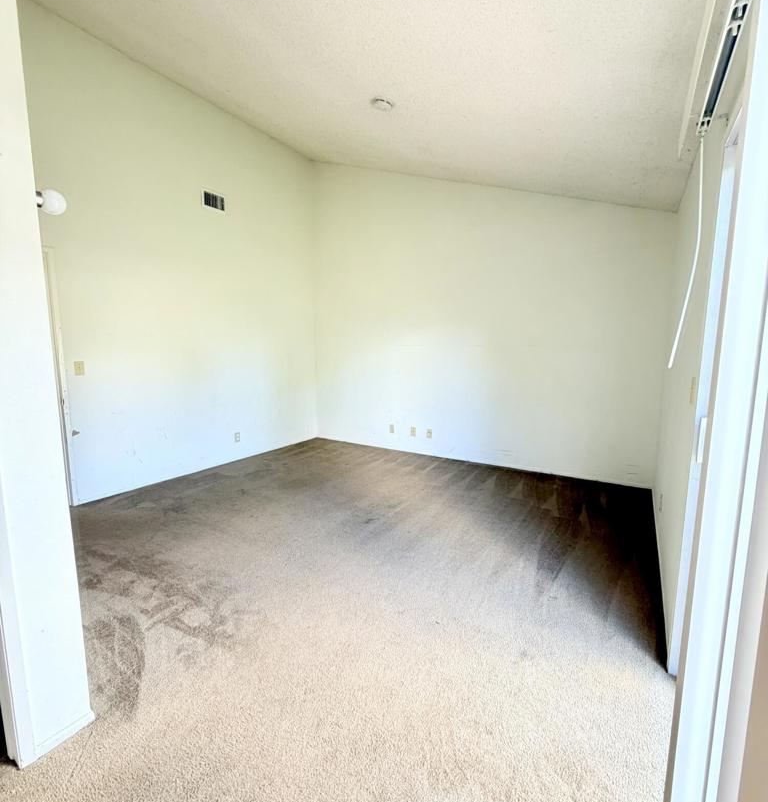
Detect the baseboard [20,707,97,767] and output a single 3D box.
[{"bbox_3d":[-1.105,1.129,1.404,0.018,0.058,0.201,5,9,31],"label":"baseboard"}]

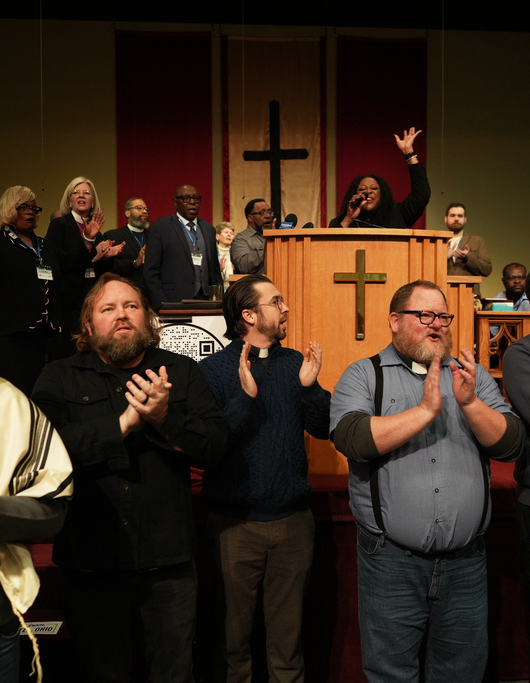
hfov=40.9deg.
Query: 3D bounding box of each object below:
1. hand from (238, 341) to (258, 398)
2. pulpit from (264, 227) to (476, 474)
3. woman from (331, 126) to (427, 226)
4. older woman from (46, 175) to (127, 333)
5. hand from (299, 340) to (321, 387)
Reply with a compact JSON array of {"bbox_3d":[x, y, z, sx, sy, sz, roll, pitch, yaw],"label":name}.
[{"bbox_3d":[-0.058,0.093,2.360,0.065,0.190,0.090,-8,3,5],"label":"hand"},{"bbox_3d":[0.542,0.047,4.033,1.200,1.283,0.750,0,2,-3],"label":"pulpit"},{"bbox_3d":[0.709,-0.331,4.442,0.620,2.014,0.450,0,2,4],"label":"woman"},{"bbox_3d":[-1.154,-0.191,4.546,0.520,1.728,0.420,-1,2,-25],"label":"older woman"},{"bbox_3d":[0.155,0.075,2.420,0.075,0.170,0.090,5,8,-26],"label":"hand"}]

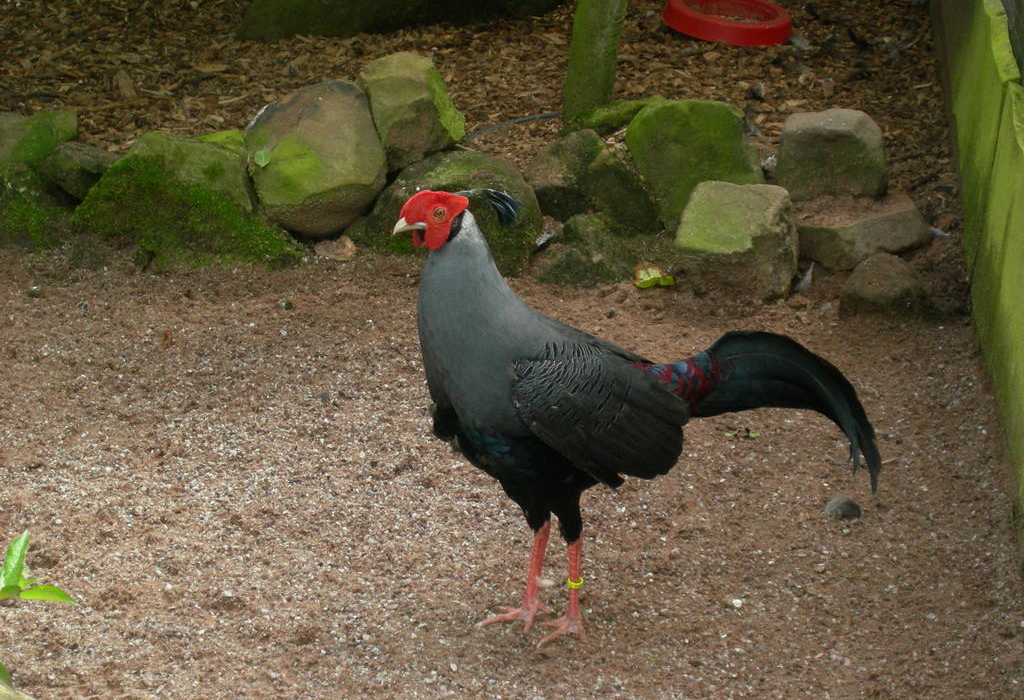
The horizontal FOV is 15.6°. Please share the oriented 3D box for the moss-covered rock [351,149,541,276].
[{"bbox_3d":[-0.089,-0.194,5.016,0.250,0.140,0.190,0,20,0],"label":"moss-covered rock"}]

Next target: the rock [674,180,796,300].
[{"bbox_3d":[0.294,-0.145,4.912,0.152,0.120,0.155,-3,20,-9],"label":"rock"}]

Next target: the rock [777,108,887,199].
[{"bbox_3d":[0.440,-0.270,5.127,0.150,0.115,0.120,0,20,0],"label":"rock"}]

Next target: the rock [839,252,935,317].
[{"bbox_3d":[0.487,-0.092,4.851,0.123,0.065,0.120,0,20,0],"label":"rock"}]

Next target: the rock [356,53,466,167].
[{"bbox_3d":[-0.142,-0.341,5.250,0.145,0.150,0.140,0,20,0],"label":"rock"}]

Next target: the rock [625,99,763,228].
[{"bbox_3d":[0.251,-0.261,5.152,0.190,0.175,0.130,0,20,0],"label":"rock"}]

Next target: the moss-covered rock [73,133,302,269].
[{"bbox_3d":[-0.439,-0.210,5.042,0.300,0.160,0.200,0,20,0],"label":"moss-covered rock"}]

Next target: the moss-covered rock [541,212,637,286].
[{"bbox_3d":[0.101,-0.139,4.962,0.128,0.080,0.130,0,20,0],"label":"moss-covered rock"}]

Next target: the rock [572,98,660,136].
[{"bbox_3d":[0.150,-0.338,5.358,0.125,0.050,0.090,0,20,0],"label":"rock"}]

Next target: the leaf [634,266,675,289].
[{"bbox_3d":[0.188,-0.097,4.913,0.050,0.022,0.040,0,20,0],"label":"leaf"}]

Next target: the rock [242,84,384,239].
[{"bbox_3d":[-0.272,-0.271,5.159,0.192,0.200,0.170,0,20,0],"label":"rock"}]

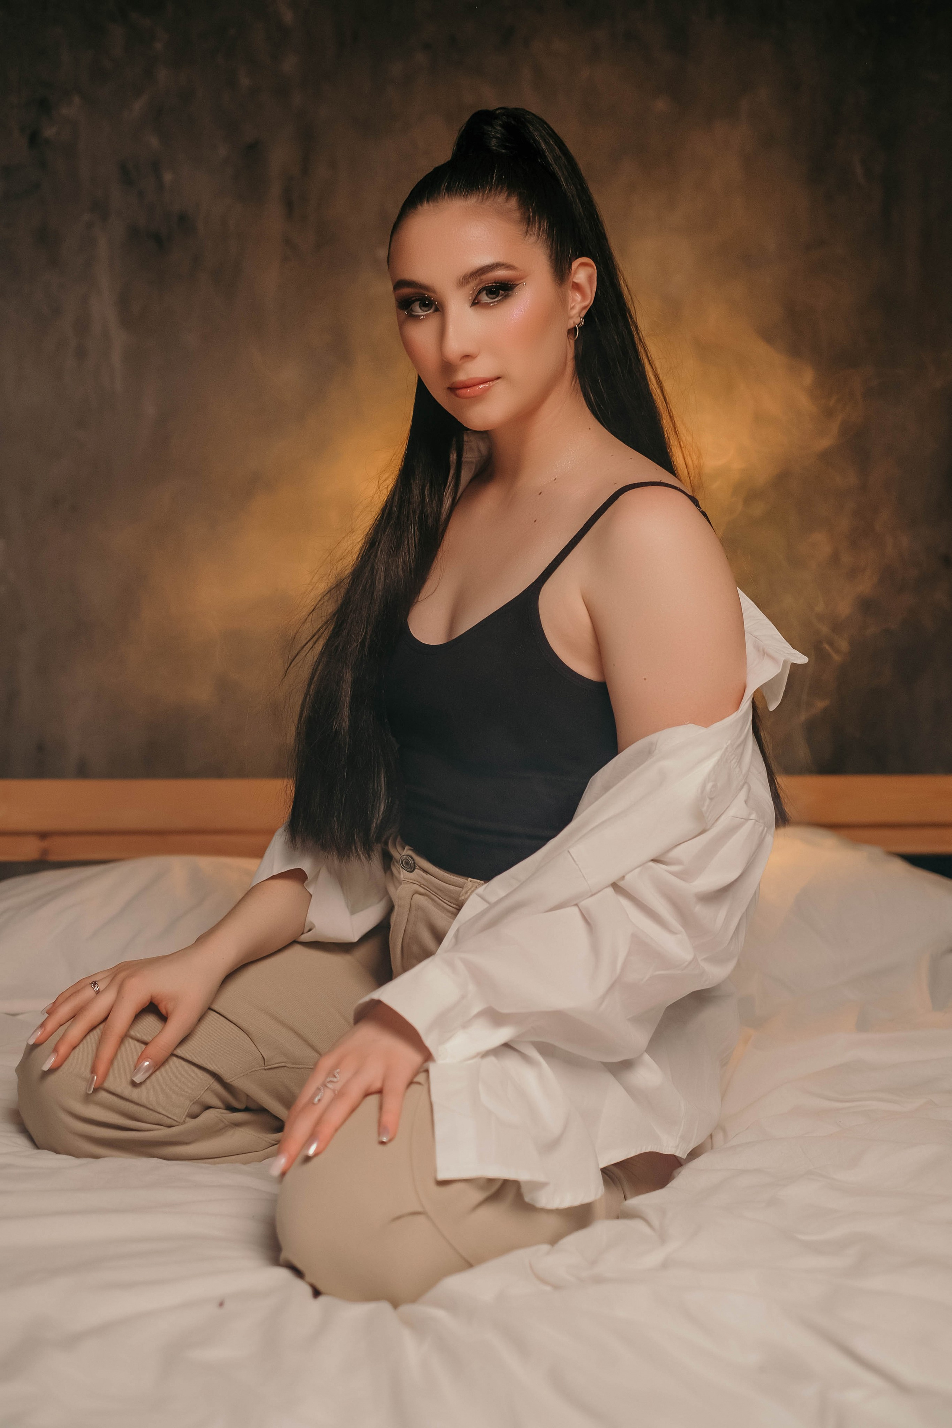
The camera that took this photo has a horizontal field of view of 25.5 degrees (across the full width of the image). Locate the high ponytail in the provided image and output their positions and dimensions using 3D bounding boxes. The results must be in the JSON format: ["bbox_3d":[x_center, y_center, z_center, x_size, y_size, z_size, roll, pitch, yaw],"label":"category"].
[{"bbox_3d":[0.050,-0.192,1.790,0.290,0.620,0.400,3,5,38],"label":"high ponytail"}]

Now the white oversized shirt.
[{"bbox_3d":[0.040,0.115,1.780,0.450,0.470,0.460,-4,5,-43],"label":"white oversized shirt"}]

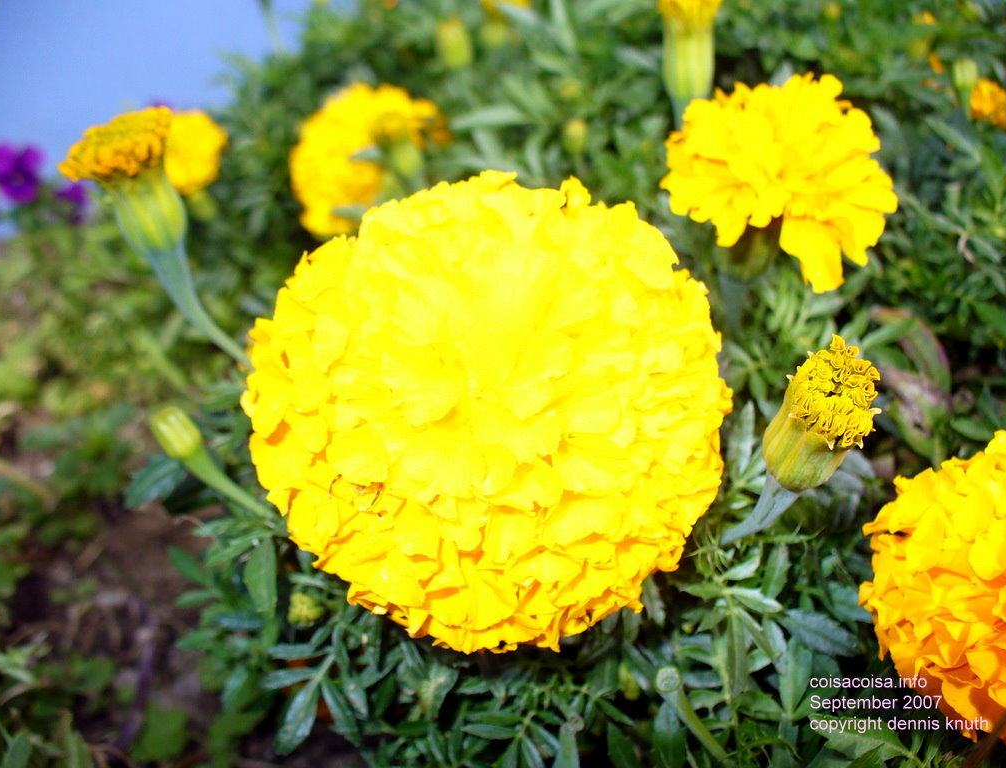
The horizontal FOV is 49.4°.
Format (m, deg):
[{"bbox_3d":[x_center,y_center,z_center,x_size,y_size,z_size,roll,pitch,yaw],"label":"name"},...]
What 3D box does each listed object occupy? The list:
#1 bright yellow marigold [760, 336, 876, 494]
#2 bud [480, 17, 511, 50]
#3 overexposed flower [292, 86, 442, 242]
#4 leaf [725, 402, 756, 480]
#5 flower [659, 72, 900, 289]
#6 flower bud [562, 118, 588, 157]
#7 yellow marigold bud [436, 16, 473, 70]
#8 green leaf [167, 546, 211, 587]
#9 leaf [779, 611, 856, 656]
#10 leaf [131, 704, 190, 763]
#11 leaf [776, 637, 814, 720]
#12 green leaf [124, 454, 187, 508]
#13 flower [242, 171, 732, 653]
[{"bbox_3d":[0.080,0.007,0.275,0.022,0.034,0.022,6,39,-5],"label":"bright yellow marigold"},{"bbox_3d":[-0.004,-0.186,0.580,0.016,0.019,0.016,3,30,0],"label":"bud"},{"bbox_3d":[-0.054,-0.088,0.430,0.060,0.042,0.060,0,60,13],"label":"overexposed flower"},{"bbox_3d":[0.063,0.015,0.285,0.006,0.004,0.023,8,63,12],"label":"leaf"},{"bbox_3d":[0.074,-0.053,0.295,0.064,0.045,0.060,0,52,-7],"label":"flower"},{"bbox_3d":[0.034,-0.117,0.520,0.012,0.018,0.012,0,35,0],"label":"flower bud"},{"bbox_3d":[-0.024,-0.168,0.540,0.018,0.028,0.018,-3,28,0],"label":"yellow marigold bud"},{"bbox_3d":[-0.090,0.053,0.315,0.018,0.004,0.005,38,60,14],"label":"green leaf"},{"bbox_3d":[0.086,0.068,0.300,0.023,0.005,0.009,26,63,14],"label":"leaf"},{"bbox_3d":[-0.131,0.134,0.420,0.018,0.004,0.021,8,50,-2],"label":"leaf"},{"bbox_3d":[0.079,0.079,0.295,0.009,0.005,0.024,-1,66,6],"label":"leaf"},{"bbox_3d":[-0.095,0.027,0.300,0.010,0.004,0.021,41,61,13],"label":"green leaf"},{"bbox_3d":[-0.003,0.005,0.205,0.090,0.060,0.088,0,71,0],"label":"flower"}]

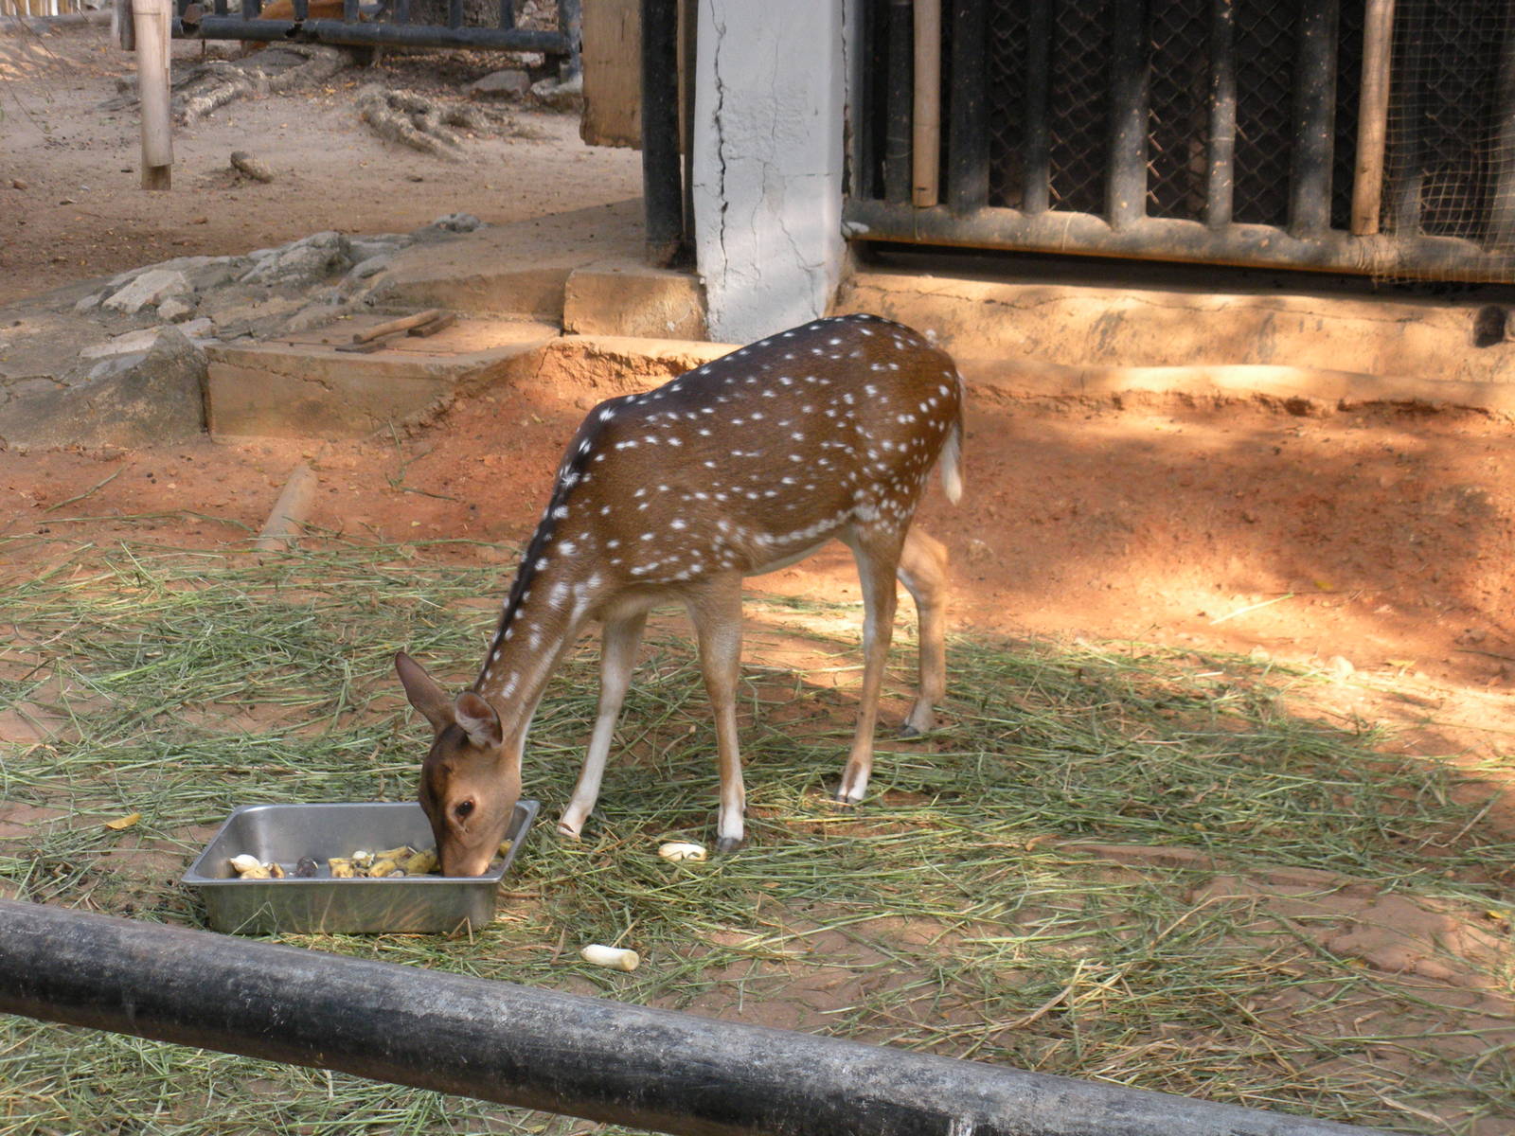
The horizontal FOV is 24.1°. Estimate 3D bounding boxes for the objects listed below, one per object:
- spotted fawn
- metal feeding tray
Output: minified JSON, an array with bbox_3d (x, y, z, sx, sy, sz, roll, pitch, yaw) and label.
[{"bbox_3d":[-0.084,0.035,5.923,1.113,0.825,0.286,-14,21,-34],"label":"spotted fawn"},{"bbox_3d":[-0.629,0.488,5.752,0.522,0.099,0.320,-1,19,10],"label":"metal feeding tray"}]

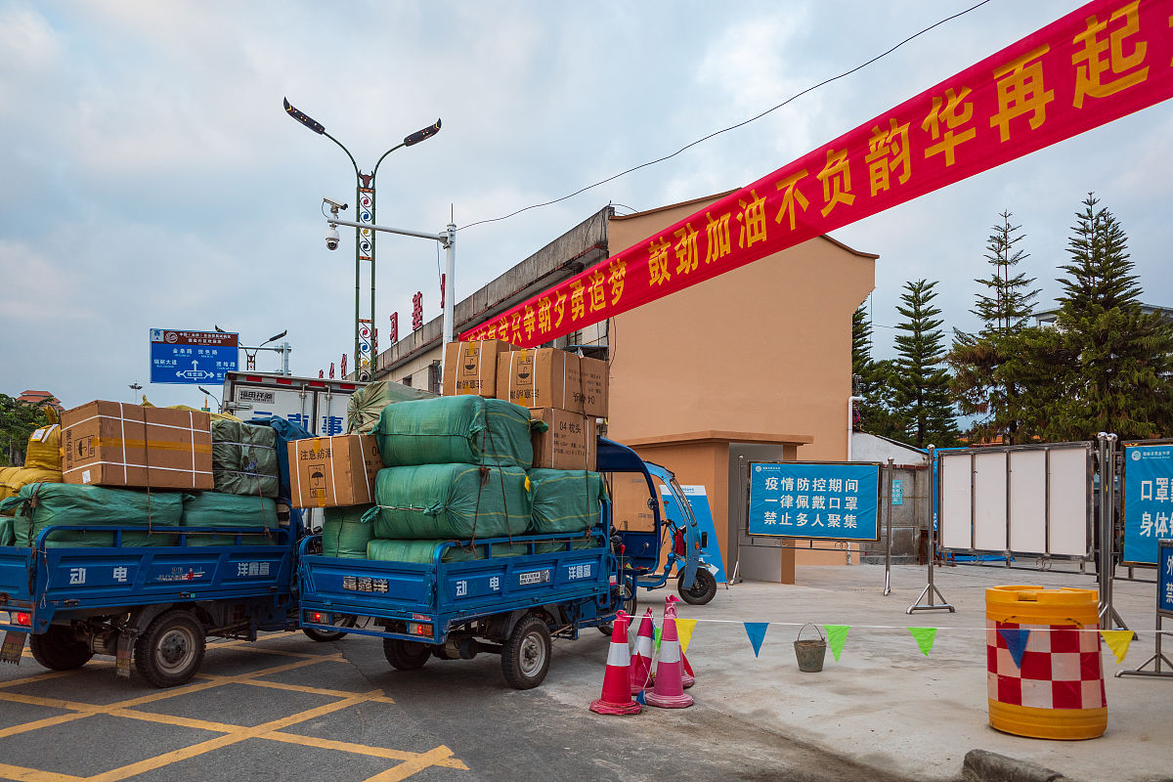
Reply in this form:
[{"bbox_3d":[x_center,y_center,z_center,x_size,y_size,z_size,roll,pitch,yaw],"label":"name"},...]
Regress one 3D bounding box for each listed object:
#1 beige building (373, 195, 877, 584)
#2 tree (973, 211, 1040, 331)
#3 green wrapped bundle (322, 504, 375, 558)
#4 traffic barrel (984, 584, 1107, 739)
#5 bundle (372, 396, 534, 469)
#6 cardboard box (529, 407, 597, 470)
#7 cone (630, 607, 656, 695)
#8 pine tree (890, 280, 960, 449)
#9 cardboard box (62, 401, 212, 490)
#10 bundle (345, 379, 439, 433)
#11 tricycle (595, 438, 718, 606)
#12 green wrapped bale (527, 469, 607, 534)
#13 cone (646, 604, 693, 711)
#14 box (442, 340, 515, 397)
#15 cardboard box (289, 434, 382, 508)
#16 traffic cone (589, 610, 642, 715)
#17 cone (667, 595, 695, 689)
[{"bbox_3d":[-1.700,0.978,33.200,7.300,8.600,26.000,3,-7,-25],"label":"beige building"},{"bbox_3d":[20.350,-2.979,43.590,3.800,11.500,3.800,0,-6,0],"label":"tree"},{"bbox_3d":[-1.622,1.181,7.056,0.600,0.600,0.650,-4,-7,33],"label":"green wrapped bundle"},{"bbox_3d":[2.813,1.641,5.580,0.645,0.840,0.645,-3,-7,30],"label":"traffic barrel"},{"bbox_3d":[-1.051,0.355,7.182,1.100,0.550,0.640,-4,-7,33],"label":"bundle"},{"bbox_3d":[-0.356,0.427,7.731,0.535,0.470,0.800,-4,-7,32],"label":"cardboard box"},{"bbox_3d":[0.433,1.982,7.068,0.370,0.650,0.370,0,-6,0],"label":"cone"},{"bbox_3d":[12.890,0.815,34.467,2.900,10.200,2.900,1,-6,0],"label":"pine tree"},{"bbox_3d":[-2.922,0.381,5.981,0.430,0.510,0.870,-7,-9,27],"label":"cardboard box"},{"bbox_3d":[-1.251,0.205,6.895,0.620,0.520,0.900,-3,-7,31],"label":"bundle"},{"bbox_3d":[0.620,1.761,10.571,1.100,1.850,2.500,-6,-9,44],"label":"tricycle"},{"bbox_3d":[-0.415,0.858,7.140,0.660,0.470,0.970,-3,-7,31],"label":"green wrapped bale"},{"bbox_3d":[0.601,1.929,6.676,0.360,0.670,0.360,0,-6,0],"label":"cone"},{"bbox_3d":[-0.706,-0.123,7.570,0.500,0.445,0.850,-3,-7,31],"label":"box"},{"bbox_3d":[-1.705,0.590,6.790,0.535,0.470,0.800,-7,-4,24],"label":"cardboard box"},{"bbox_3d":[0.204,1.909,6.496,0.370,0.670,0.370,0,-6,0],"label":"traffic cone"},{"bbox_3d":[0.630,1.840,6.720,0.355,0.640,0.355,1,-6,0],"label":"cone"}]

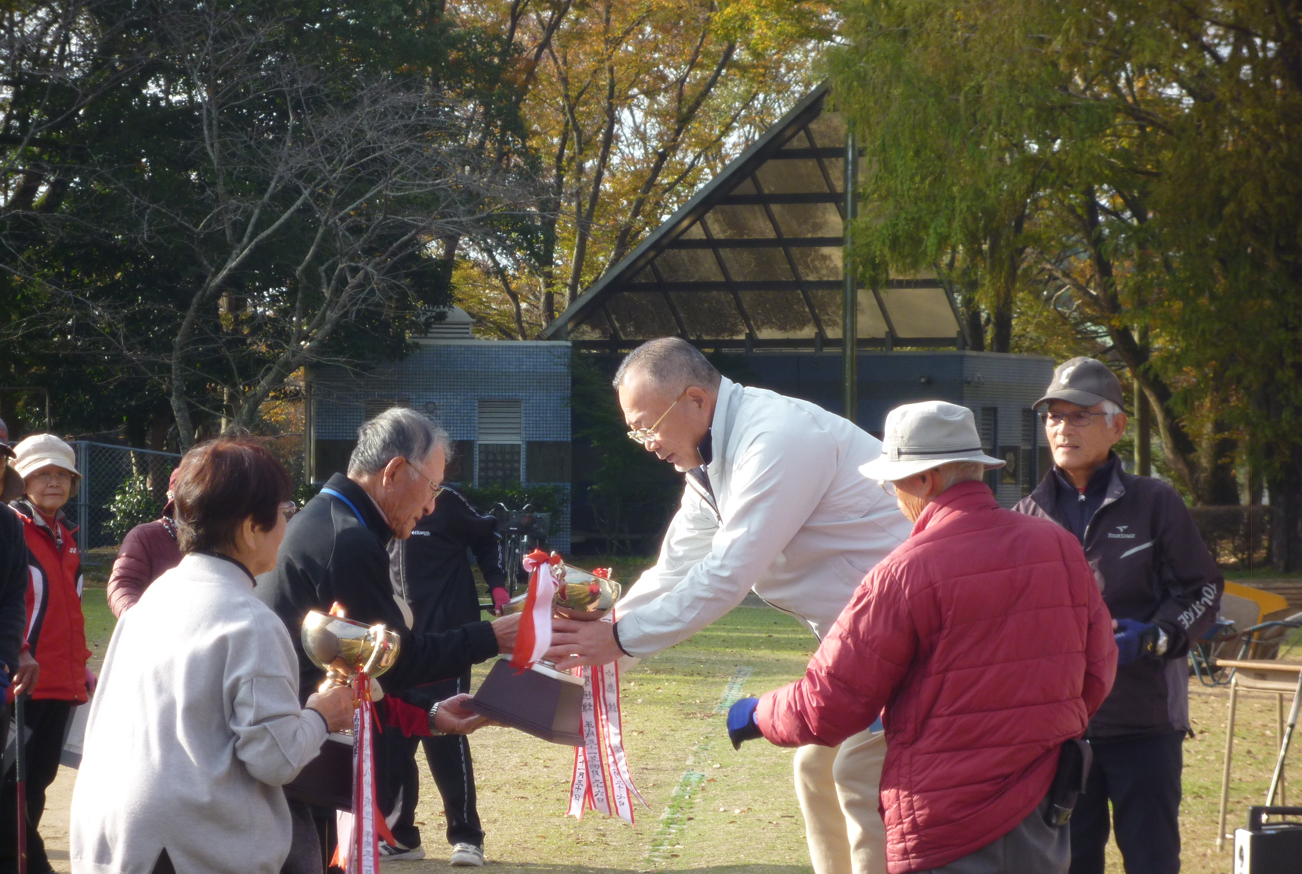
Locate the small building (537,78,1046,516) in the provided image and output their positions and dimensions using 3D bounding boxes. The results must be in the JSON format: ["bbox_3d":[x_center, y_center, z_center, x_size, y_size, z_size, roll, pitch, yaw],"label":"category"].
[{"bbox_3d":[1.480,-1.750,73.300,7.300,6.950,7.300,0,0,27],"label":"small building"}]

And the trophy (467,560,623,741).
[{"bbox_3d":[-0.188,0.390,8.800,0.190,0.310,0.210,22,4,19],"label":"trophy"}]

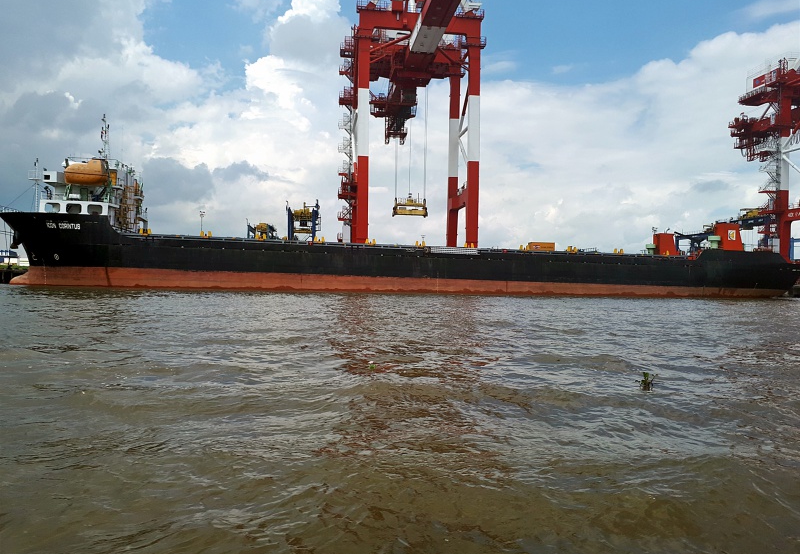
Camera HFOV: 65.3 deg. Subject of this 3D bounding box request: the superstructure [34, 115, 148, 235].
[{"bbox_3d":[-43.800,-14.600,90.800,10.500,17.500,18.500,2,0,-8],"label":"superstructure"}]

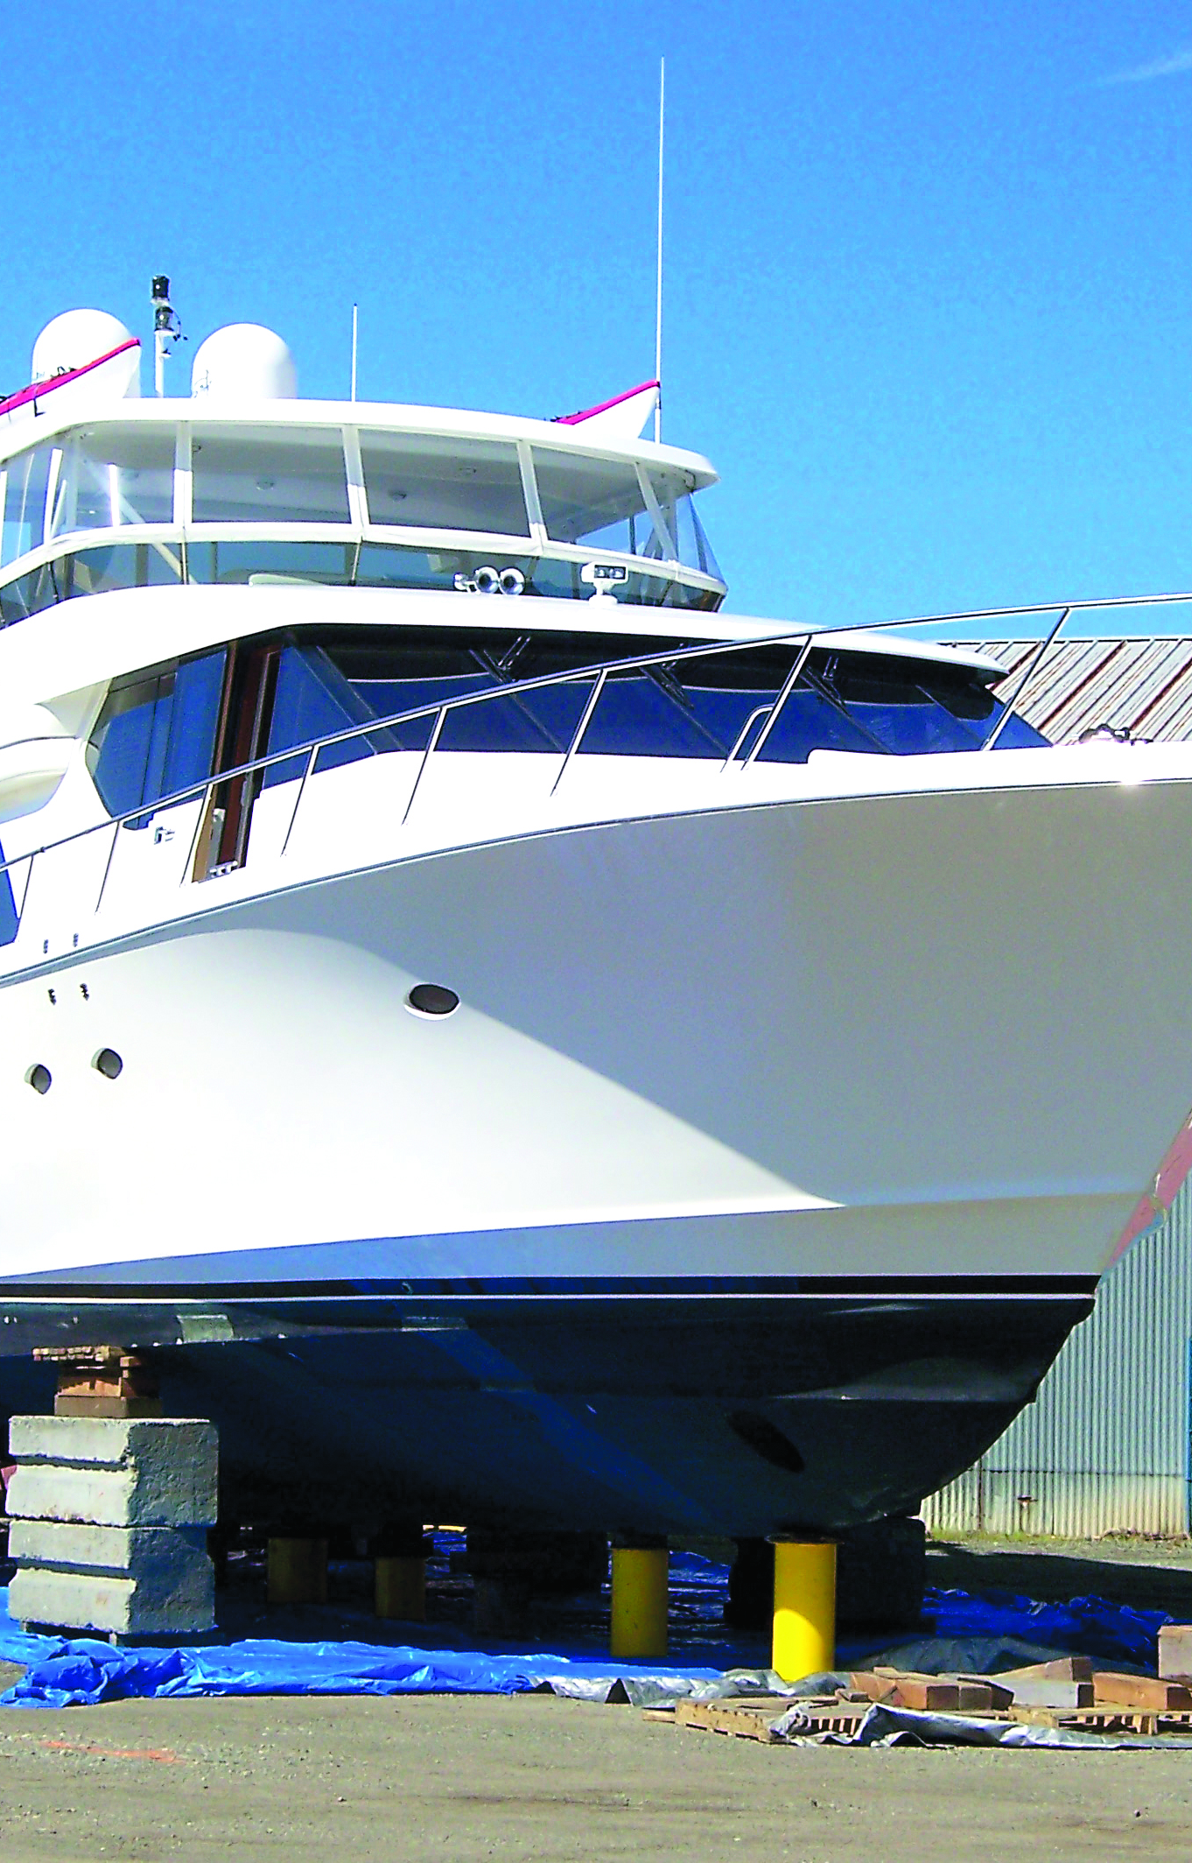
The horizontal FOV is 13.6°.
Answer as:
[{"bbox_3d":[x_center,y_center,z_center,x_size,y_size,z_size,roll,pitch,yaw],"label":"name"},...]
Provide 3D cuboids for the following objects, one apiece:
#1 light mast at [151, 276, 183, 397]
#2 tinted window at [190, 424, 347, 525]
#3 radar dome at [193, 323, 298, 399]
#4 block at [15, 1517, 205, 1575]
[{"bbox_3d":[-3.134,-4.292,36.397,0.200,0.920,0.170,3,-4,-25],"label":"light mast"},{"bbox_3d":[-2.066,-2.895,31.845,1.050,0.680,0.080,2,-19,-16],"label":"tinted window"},{"bbox_3d":[-2.542,-4.065,36.381,0.750,0.700,0.750,1,-4,0],"label":"radar dome"},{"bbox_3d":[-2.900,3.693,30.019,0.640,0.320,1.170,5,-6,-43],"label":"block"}]

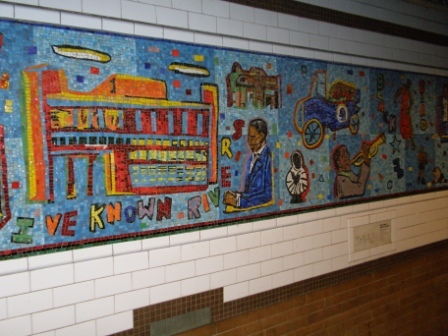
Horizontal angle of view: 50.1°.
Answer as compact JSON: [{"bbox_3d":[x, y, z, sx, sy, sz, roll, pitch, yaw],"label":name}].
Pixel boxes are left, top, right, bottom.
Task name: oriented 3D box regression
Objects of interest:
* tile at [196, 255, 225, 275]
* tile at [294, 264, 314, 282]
[{"bbox_3d":[-0.067,0.431,2.133,0.152,0.074,0.012,-3,4,-38],"label":"tile"},{"bbox_3d":[0.414,0.546,2.505,0.150,0.075,0.010,-4,4,-38],"label":"tile"}]

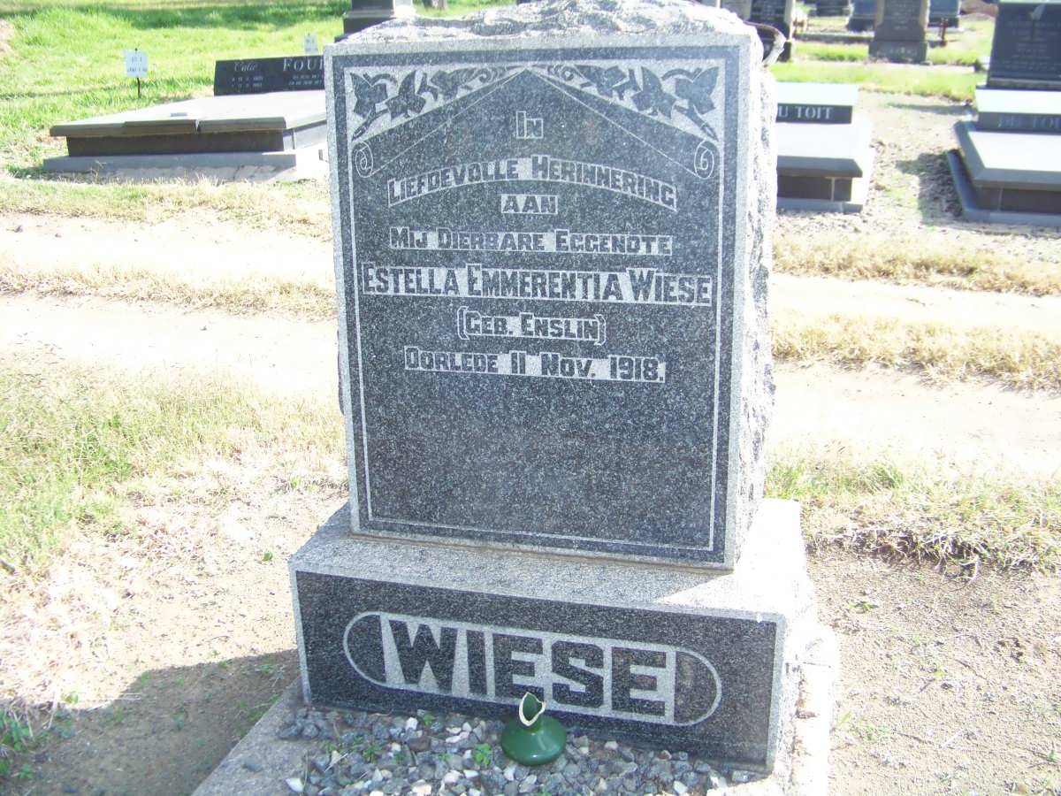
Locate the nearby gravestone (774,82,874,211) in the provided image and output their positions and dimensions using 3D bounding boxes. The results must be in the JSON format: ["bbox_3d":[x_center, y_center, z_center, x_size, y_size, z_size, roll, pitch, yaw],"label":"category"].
[{"bbox_3d":[2.375,-2.152,9.383,1.000,0.740,2.350,5,20,17],"label":"nearby gravestone"}]

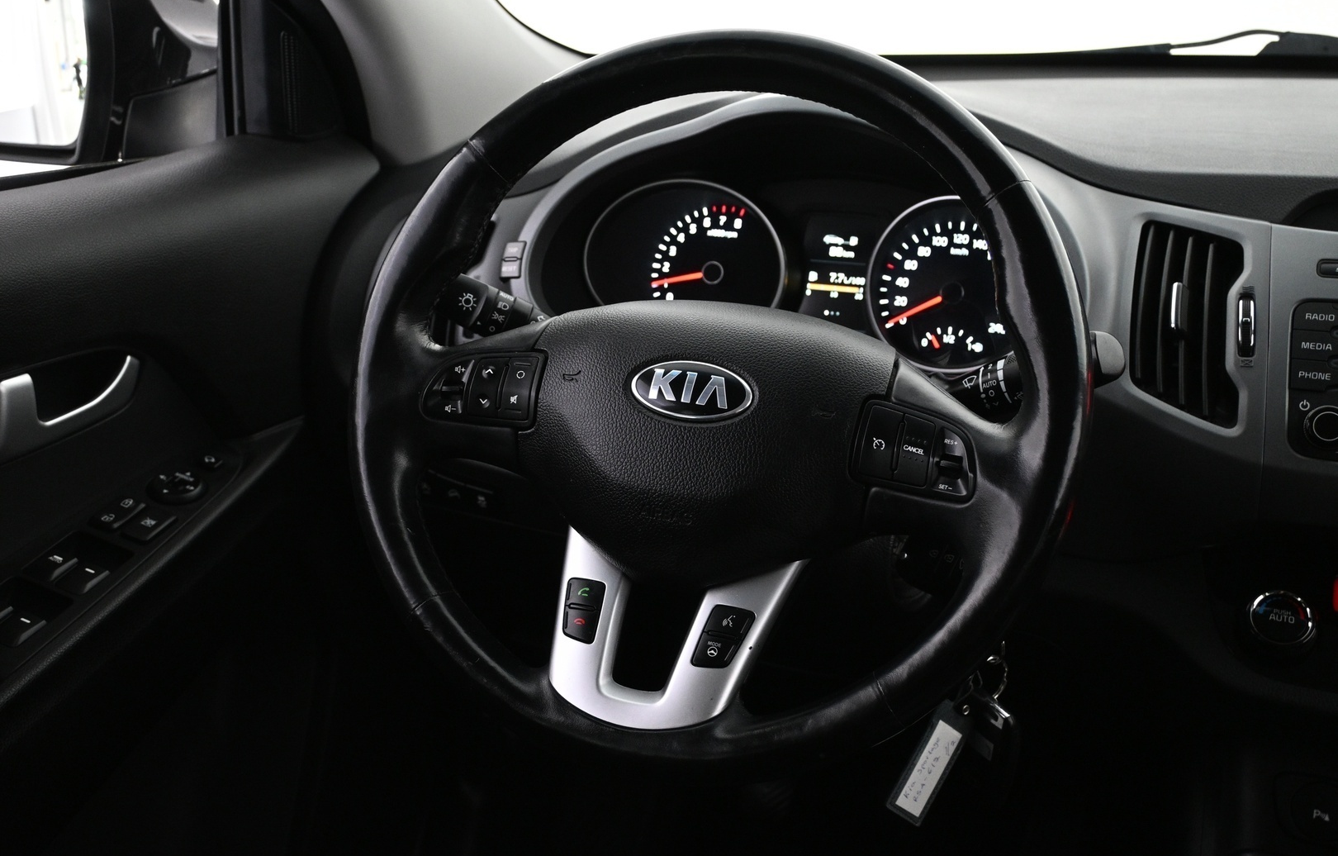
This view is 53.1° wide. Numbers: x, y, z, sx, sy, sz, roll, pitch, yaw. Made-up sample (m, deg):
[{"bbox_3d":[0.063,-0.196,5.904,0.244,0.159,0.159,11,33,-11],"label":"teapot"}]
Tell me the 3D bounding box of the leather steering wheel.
[{"bbox_3d":[0.020,-0.014,0.691,0.381,0.381,0.100,8,-6,18],"label":"leather steering wheel"}]

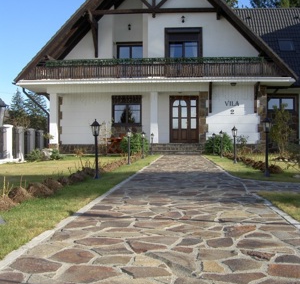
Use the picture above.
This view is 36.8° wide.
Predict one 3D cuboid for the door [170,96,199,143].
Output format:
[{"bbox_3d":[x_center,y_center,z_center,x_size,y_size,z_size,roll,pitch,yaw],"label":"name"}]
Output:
[{"bbox_3d":[1.645,-1.063,21.300,1.390,2.230,0.130,0,0,4],"label":"door"}]

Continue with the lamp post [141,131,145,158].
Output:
[{"bbox_3d":[-0.226,0.122,15.700,0.160,0.940,0.160,0,0,4],"label":"lamp post"}]

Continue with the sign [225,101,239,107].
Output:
[{"bbox_3d":[3.812,-1.771,20.950,0.670,0.260,0.040,0,0,4],"label":"sign"}]

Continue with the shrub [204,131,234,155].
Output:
[{"bbox_3d":[3.154,0.069,20.600,1.300,1.030,1.150,0,0,4],"label":"shrub"}]

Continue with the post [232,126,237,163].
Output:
[{"bbox_3d":[2.259,0.093,11.950,0.165,0.970,0.165,0,0,4],"label":"post"}]

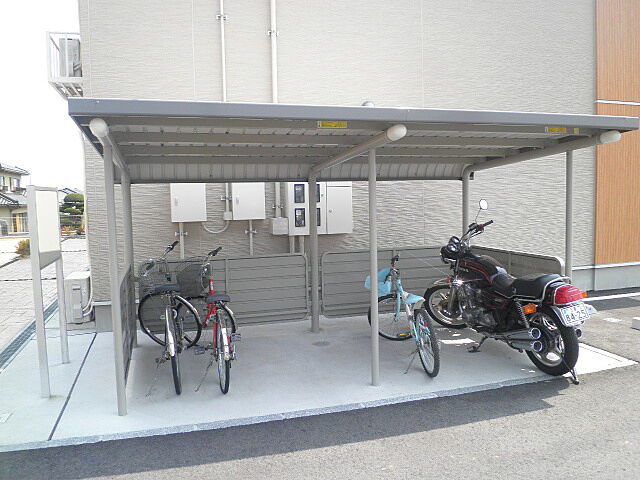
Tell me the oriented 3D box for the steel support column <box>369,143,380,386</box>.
[{"bbox_3d":[0.460,0.239,4.089,0.062,2.015,0.062,-3,4,-18],"label":"steel support column"}]

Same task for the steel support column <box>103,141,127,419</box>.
[{"bbox_3d":[-1.383,0.281,3.238,0.062,1.848,0.062,-3,6,-17],"label":"steel support column"}]

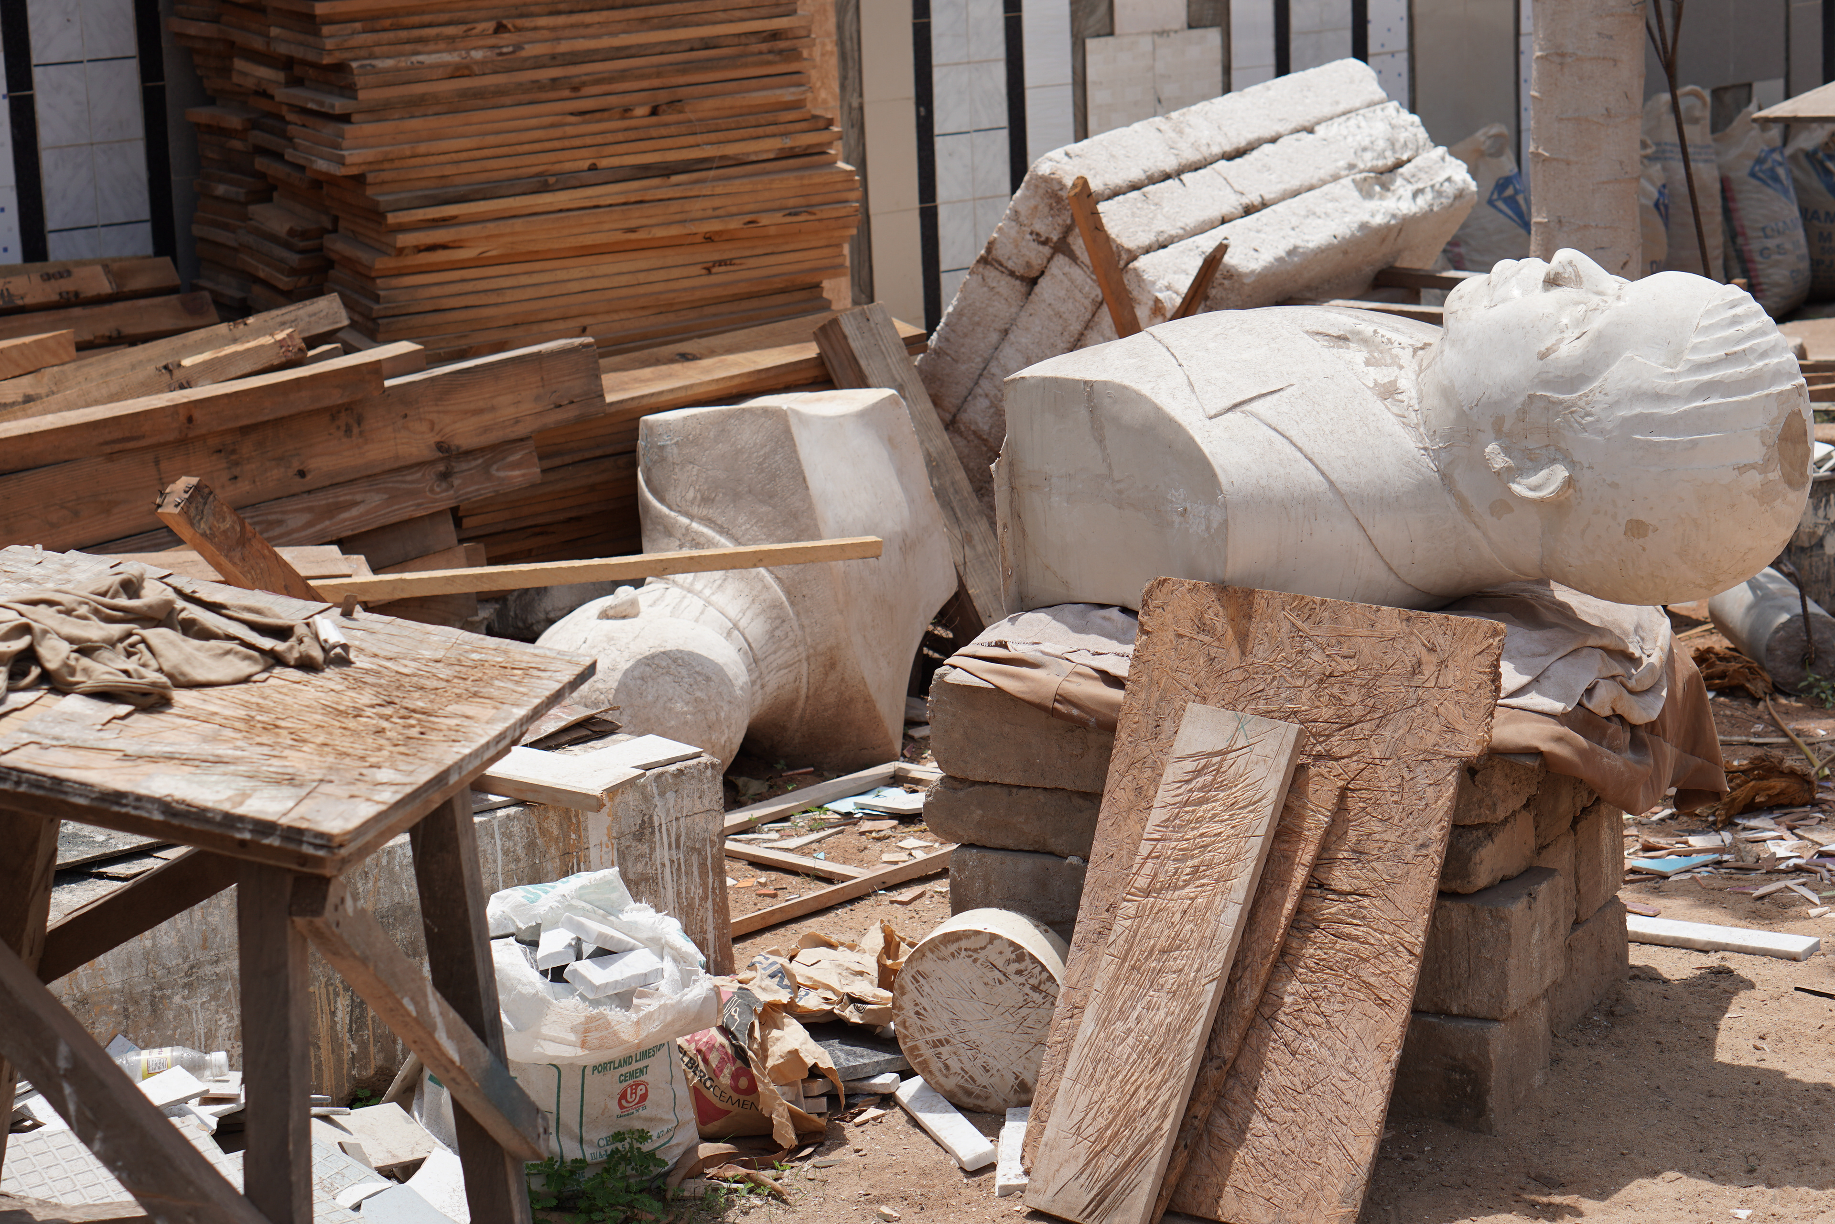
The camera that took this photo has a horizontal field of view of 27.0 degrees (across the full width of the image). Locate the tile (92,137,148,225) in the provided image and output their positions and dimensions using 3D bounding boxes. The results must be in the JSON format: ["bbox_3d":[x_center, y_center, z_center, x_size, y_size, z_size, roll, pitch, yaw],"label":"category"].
[{"bbox_3d":[-2.047,-1.101,9.822,0.147,0.209,0.010,-12,15,-40],"label":"tile"}]

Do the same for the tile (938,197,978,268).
[{"bbox_3d":[0.123,-1.144,11.664,0.147,0.208,0.012,-12,16,-40],"label":"tile"}]

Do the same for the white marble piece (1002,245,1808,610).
[{"bbox_3d":[0.727,-0.272,5.699,1.190,0.499,0.740,-1,12,8],"label":"white marble piece"}]

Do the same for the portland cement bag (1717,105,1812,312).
[{"bbox_3d":[3.084,-1.469,13.905,0.365,0.750,0.260,-10,14,-31],"label":"portland cement bag"}]

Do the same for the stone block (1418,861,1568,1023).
[{"bbox_3d":[0.687,0.452,5.416,0.400,0.152,0.200,5,14,30],"label":"stone block"}]

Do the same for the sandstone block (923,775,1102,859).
[{"bbox_3d":[0.233,0.285,5.646,0.400,0.101,0.200,5,14,30],"label":"sandstone block"}]

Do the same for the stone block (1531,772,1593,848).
[{"bbox_3d":[0.839,0.264,5.769,0.290,0.140,0.190,5,14,32],"label":"stone block"}]

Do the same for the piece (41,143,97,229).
[{"bbox_3d":[-2.142,-1.070,9.670,0.147,0.208,0.012,-12,16,-40],"label":"piece"}]

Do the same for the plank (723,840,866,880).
[{"bbox_3d":[-0.226,0.440,6.708,0.370,0.018,0.041,9,16,43],"label":"plank"}]

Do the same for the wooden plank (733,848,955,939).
[{"bbox_3d":[-0.127,0.486,6.662,0.022,0.032,0.633,9,16,43],"label":"wooden plank"}]

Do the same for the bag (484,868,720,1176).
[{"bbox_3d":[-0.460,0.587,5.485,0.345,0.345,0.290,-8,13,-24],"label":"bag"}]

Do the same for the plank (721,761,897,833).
[{"bbox_3d":[-0.242,0.362,7.296,0.052,0.022,0.546,8,16,40],"label":"plank"}]

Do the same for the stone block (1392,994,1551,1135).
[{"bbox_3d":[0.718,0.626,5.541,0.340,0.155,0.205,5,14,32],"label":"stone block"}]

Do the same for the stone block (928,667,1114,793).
[{"bbox_3d":[0.239,0.166,5.615,0.400,0.142,0.200,5,14,30],"label":"stone block"}]

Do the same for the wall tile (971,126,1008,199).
[{"bbox_3d":[0.226,-1.371,11.714,0.147,0.208,0.012,-12,16,-40],"label":"wall tile"}]

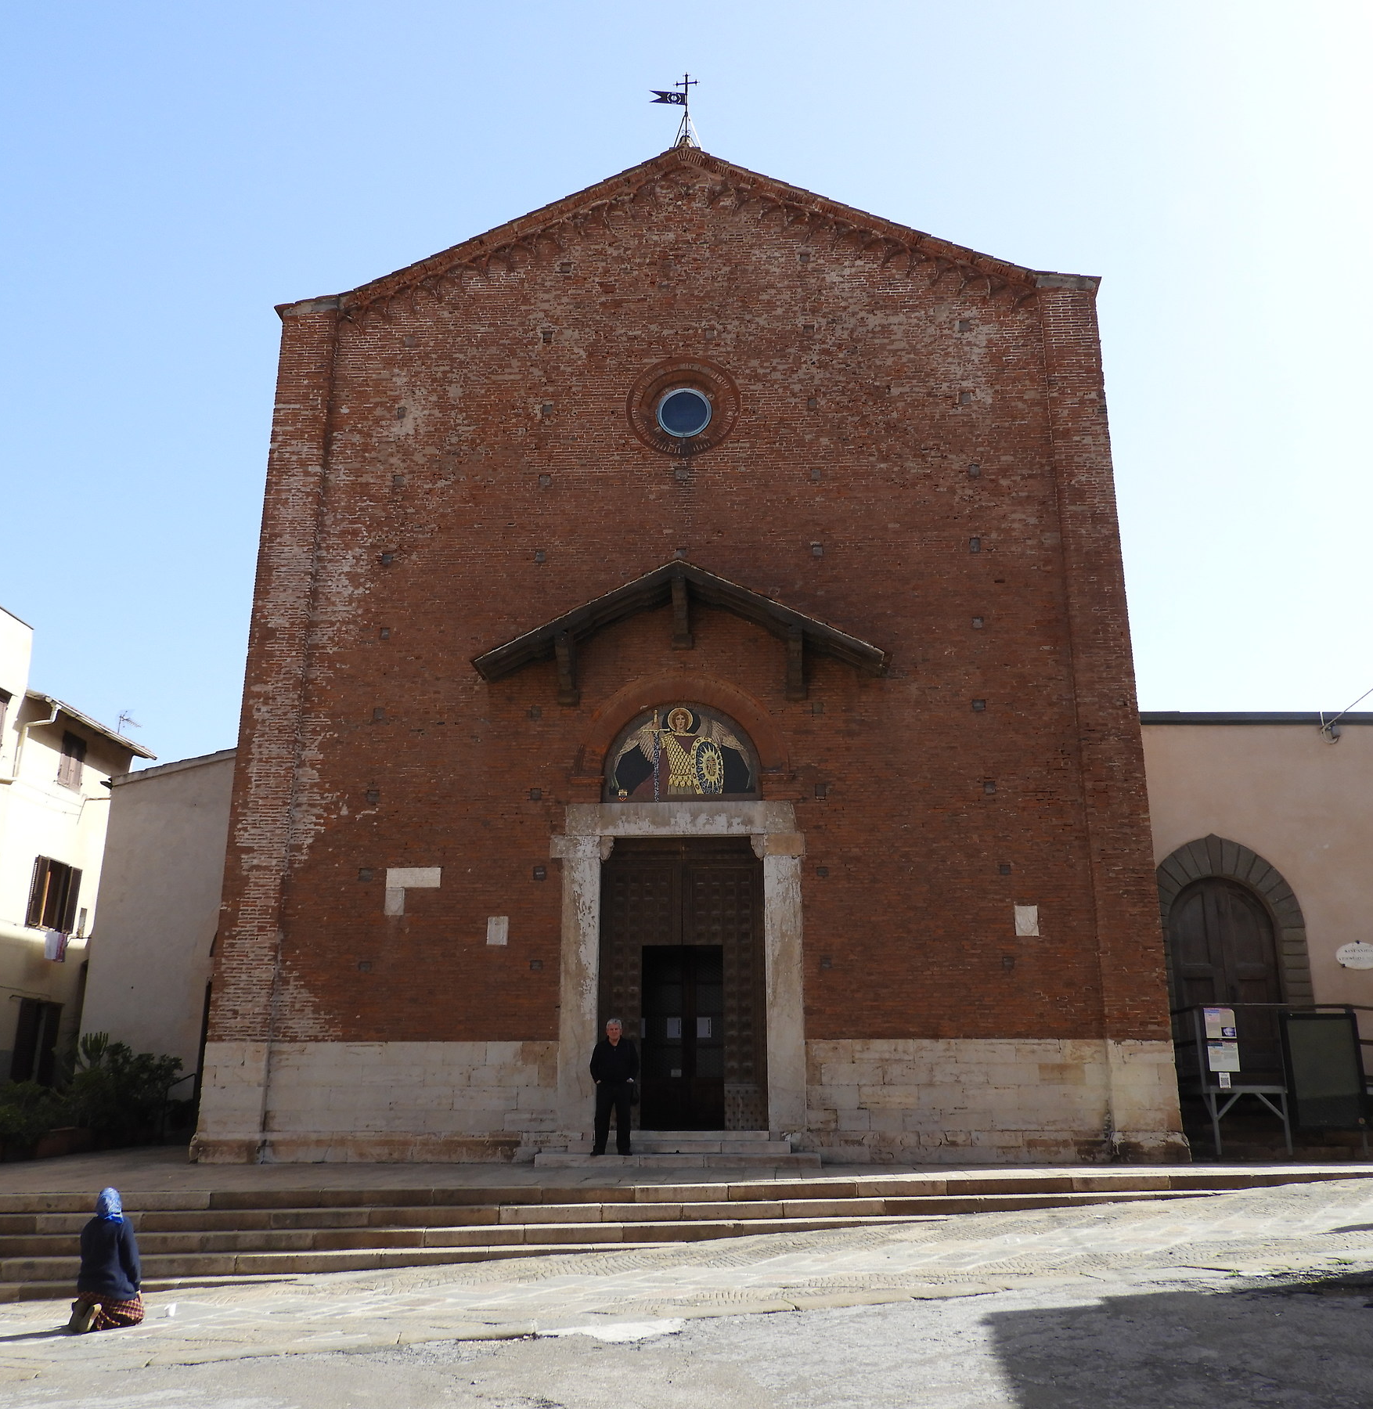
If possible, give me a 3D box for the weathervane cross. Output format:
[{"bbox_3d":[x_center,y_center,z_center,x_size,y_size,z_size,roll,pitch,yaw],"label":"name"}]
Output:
[{"bbox_3d":[-0.188,-10.391,22.811,0.915,1.590,0.350,0,-17,0],"label":"weathervane cross"}]

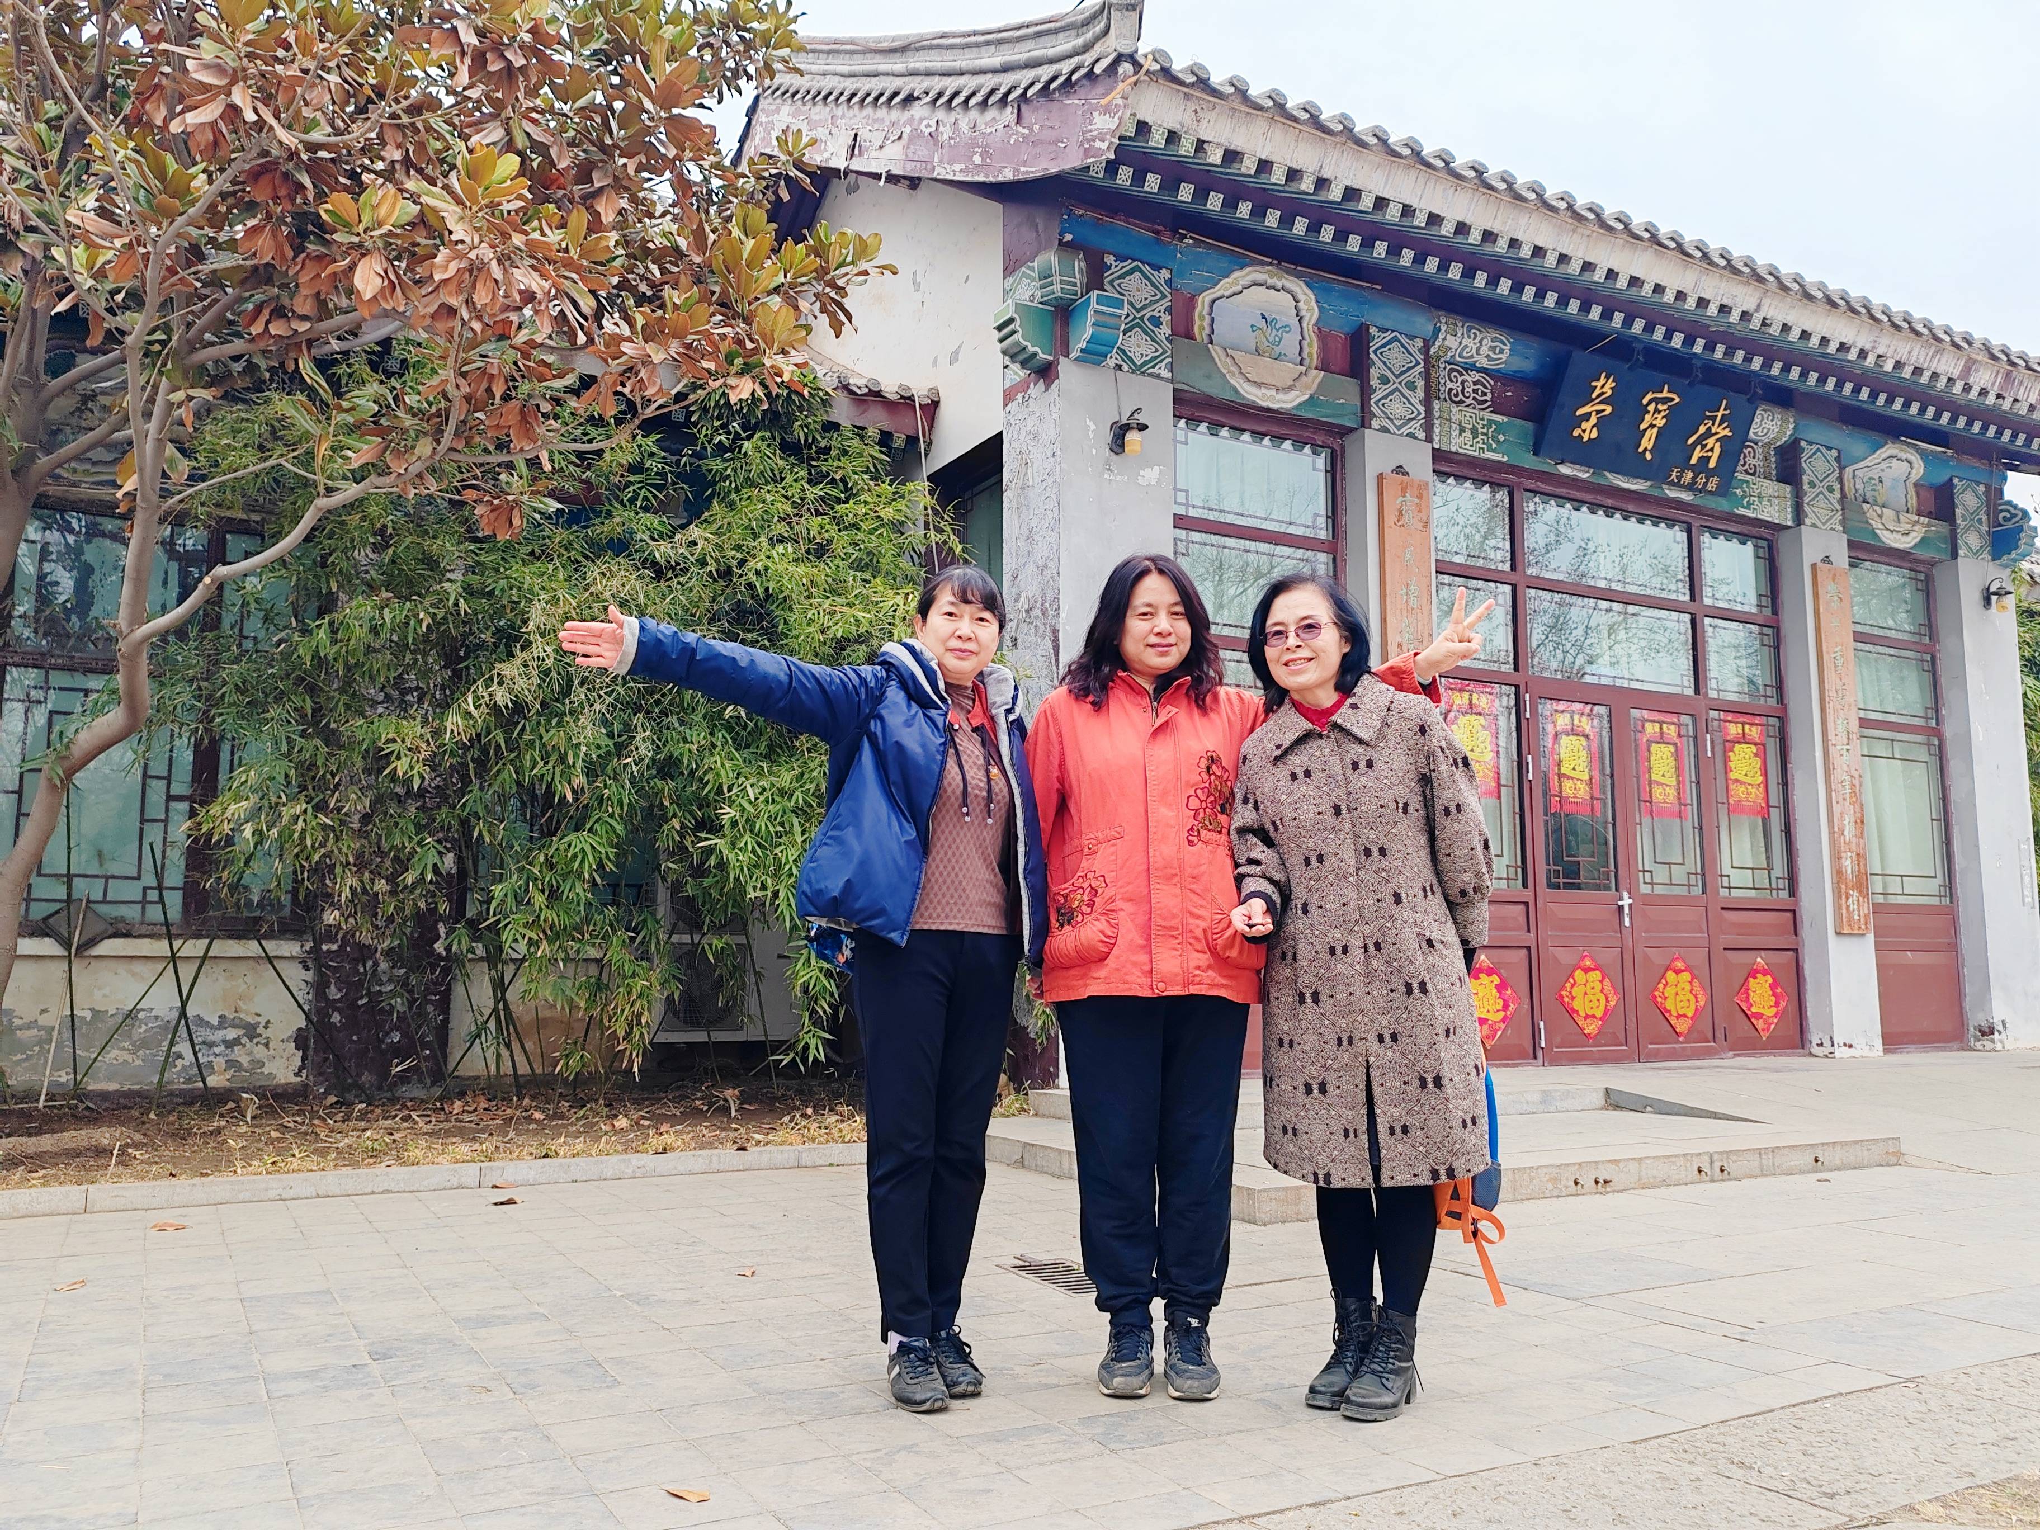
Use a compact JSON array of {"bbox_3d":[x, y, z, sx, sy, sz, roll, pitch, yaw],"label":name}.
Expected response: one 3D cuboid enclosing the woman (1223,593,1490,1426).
[{"bbox_3d":[0.647,0.405,3.100,0.500,1.584,0.370,-2,-8,18],"label":"woman"}]

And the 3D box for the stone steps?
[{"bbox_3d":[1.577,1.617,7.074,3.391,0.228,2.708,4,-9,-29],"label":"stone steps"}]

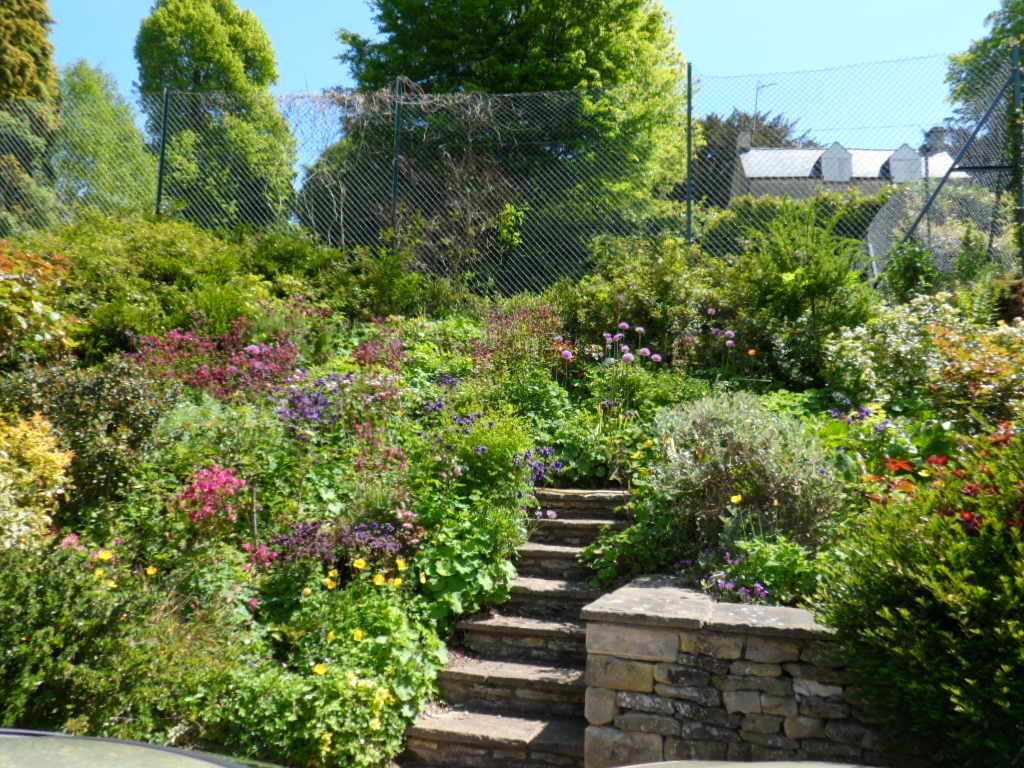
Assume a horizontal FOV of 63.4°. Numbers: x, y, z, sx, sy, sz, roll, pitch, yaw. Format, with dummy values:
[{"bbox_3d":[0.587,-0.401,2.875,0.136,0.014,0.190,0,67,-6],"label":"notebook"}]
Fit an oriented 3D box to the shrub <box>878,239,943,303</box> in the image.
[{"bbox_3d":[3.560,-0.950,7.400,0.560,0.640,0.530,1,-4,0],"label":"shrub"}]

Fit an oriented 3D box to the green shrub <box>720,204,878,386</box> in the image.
[{"bbox_3d":[2.470,-0.760,7.150,1.300,1.500,1.150,1,-4,0],"label":"green shrub"}]

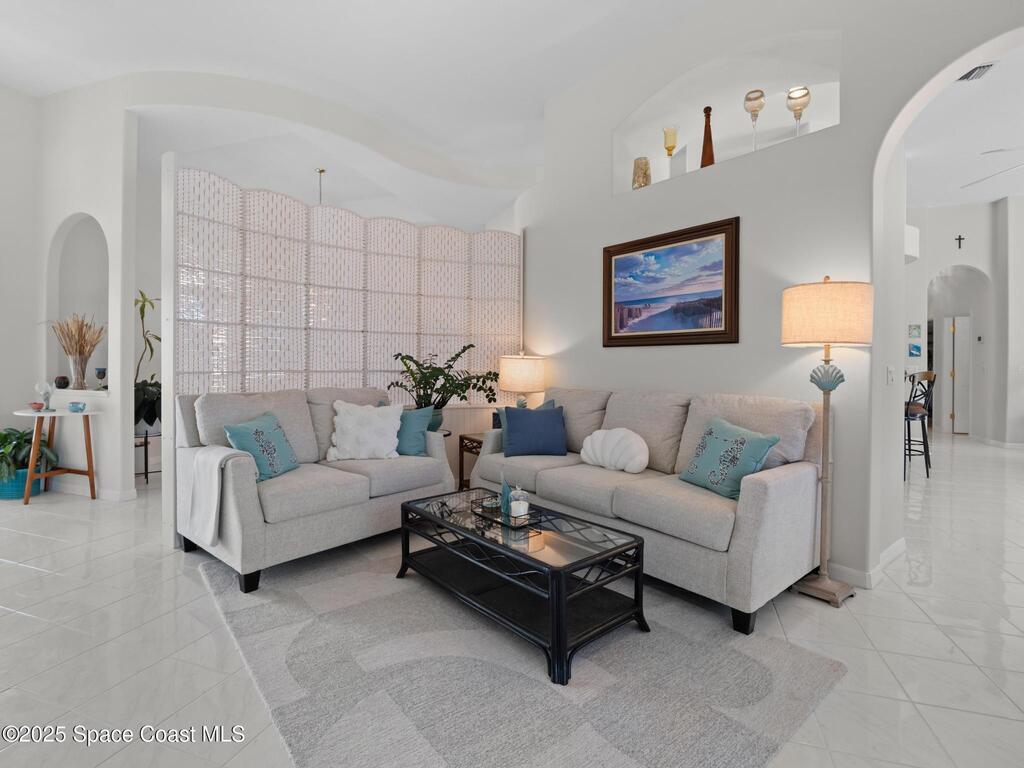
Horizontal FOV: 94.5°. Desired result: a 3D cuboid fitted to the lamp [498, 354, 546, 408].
[{"bbox_3d":[0.107,0.053,4.423,0.420,0.692,0.420,0,1,0],"label":"lamp"}]

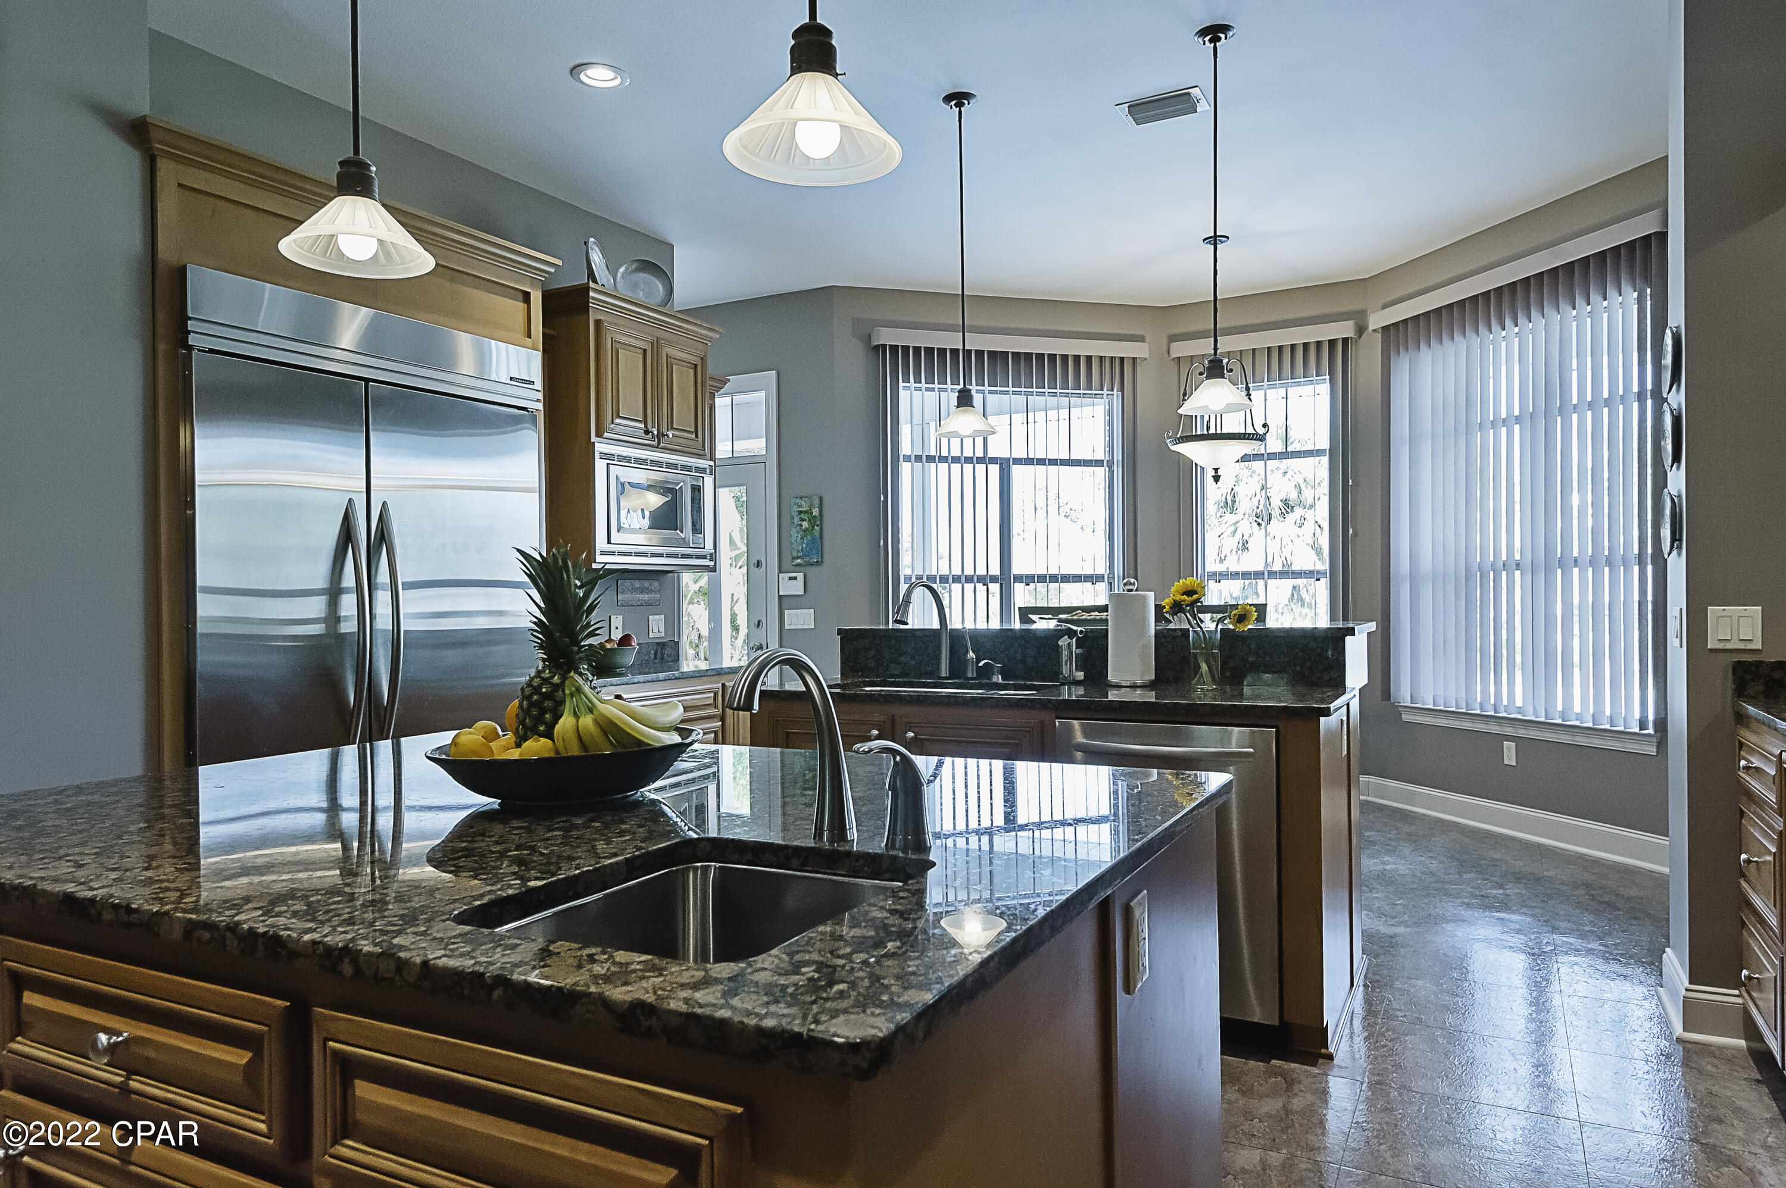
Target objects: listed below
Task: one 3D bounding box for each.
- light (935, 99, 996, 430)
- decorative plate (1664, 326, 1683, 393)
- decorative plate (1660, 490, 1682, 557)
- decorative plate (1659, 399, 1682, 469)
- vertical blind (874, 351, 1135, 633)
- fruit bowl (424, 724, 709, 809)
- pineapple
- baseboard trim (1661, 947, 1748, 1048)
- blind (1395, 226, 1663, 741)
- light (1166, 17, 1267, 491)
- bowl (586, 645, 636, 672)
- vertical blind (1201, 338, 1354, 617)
[{"bbox_3d":[0.260,-1.217,4.053,0.232,1.262,0.232,-1,0,0],"label":"light"},{"bbox_3d":[2.157,-0.646,3.030,0.034,0.195,0.195,-1,0,29],"label":"decorative plate"},{"bbox_3d":[2.159,-0.194,3.029,0.034,0.195,0.195,-1,0,29],"label":"decorative plate"},{"bbox_3d":[2.217,-0.452,3.111,0.030,0.195,0.195,-1,0,28],"label":"decorative plate"},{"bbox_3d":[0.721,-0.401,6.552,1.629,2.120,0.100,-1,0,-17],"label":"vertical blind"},{"bbox_3d":[-0.481,0.258,1.631,0.400,0.087,0.400,-1,0,0],"label":"fruit bowl"},{"bbox_3d":[-0.497,0.098,1.640,0.145,0.340,0.140,-1,0,28],"label":"pineapple"},{"bbox_3d":[2.231,1.109,3.016,0.155,0.150,0.390,-1,0,29],"label":"baseboard trim"},{"bbox_3d":[3.042,-0.459,5.417,0.090,2.135,1.630,-1,0,-16],"label":"blind"},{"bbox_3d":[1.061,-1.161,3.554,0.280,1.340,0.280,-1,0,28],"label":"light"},{"bbox_3d":[-1.211,0.279,4.643,0.250,0.104,0.250,-1,0,0],"label":"bowl"},{"bbox_3d":[2.275,-0.458,6.674,0.993,2.090,0.090,-1,0,29],"label":"vertical blind"}]

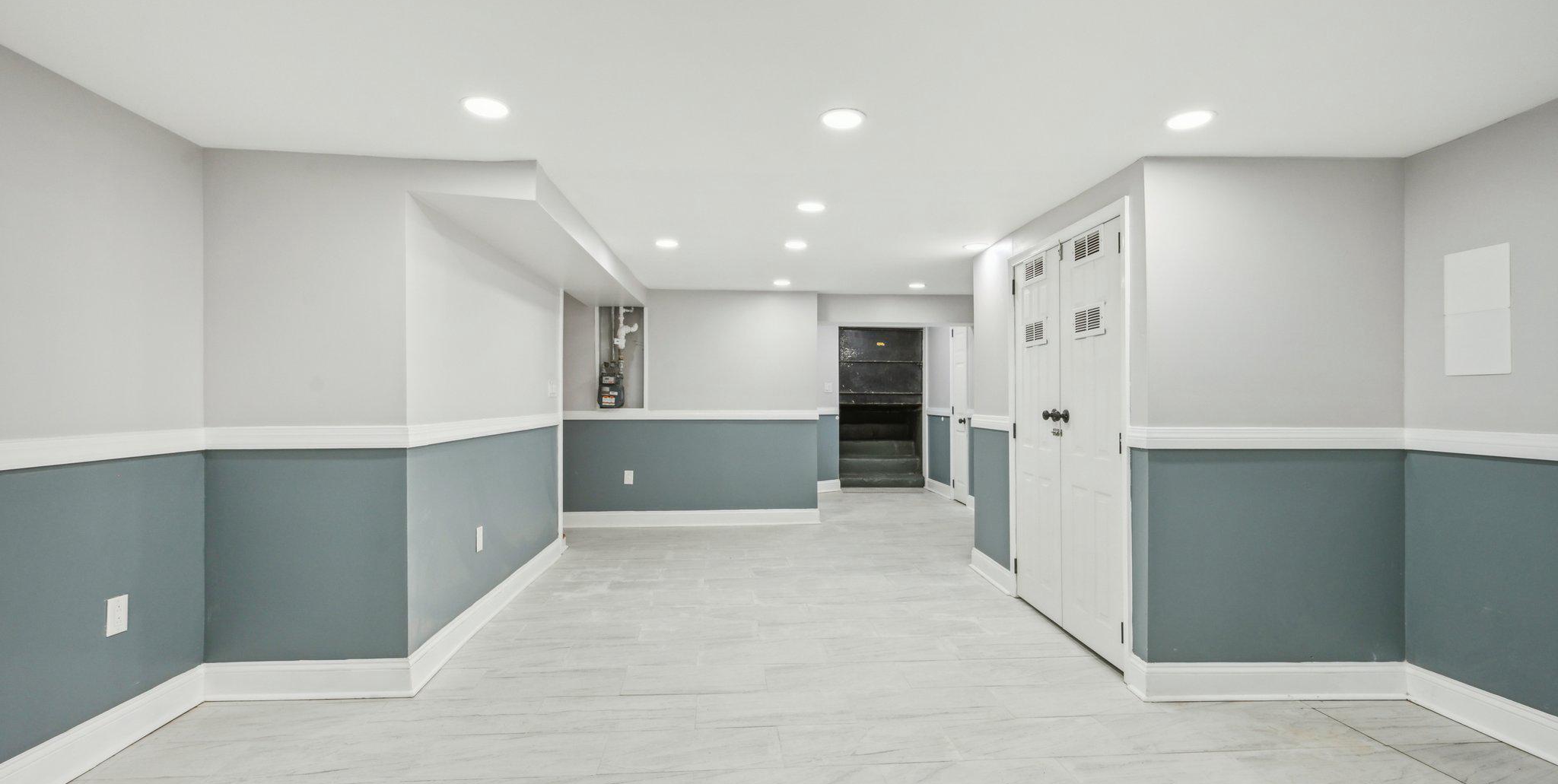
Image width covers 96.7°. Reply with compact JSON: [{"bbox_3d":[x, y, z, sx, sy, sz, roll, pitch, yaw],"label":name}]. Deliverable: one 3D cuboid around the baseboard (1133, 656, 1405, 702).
[{"bbox_3d":[2.015,1.178,2.875,1.090,0.152,0.150,0,-1,-2],"label":"baseboard"}]

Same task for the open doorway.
[{"bbox_3d":[1.325,0.205,9.030,1.090,2.090,0.140,0,-1,-3],"label":"open doorway"}]

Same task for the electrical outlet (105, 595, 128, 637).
[{"bbox_3d":[-2.255,0.764,2.360,0.010,0.123,0.080,0,-1,-6],"label":"electrical outlet"}]

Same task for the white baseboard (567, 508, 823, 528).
[{"bbox_3d":[-0.800,1.180,6.490,2.390,0.150,0.020,0,-1,-4],"label":"white baseboard"}]

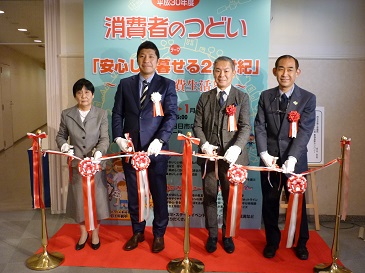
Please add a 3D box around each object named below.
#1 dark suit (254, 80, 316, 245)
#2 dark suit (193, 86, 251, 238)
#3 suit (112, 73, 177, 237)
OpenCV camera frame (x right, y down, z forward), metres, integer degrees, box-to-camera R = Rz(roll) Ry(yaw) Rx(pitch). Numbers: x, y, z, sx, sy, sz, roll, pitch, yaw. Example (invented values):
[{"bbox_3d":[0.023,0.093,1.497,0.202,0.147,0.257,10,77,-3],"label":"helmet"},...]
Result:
[{"bbox_3d":[0.851,0.266,2.947,0.504,1.402,0.400,4,9,18],"label":"dark suit"},{"bbox_3d":[0.329,0.240,3.020,0.487,1.336,0.400,2,9,6],"label":"dark suit"},{"bbox_3d":[-0.323,0.176,3.011,0.538,1.433,0.400,2,9,6],"label":"suit"}]

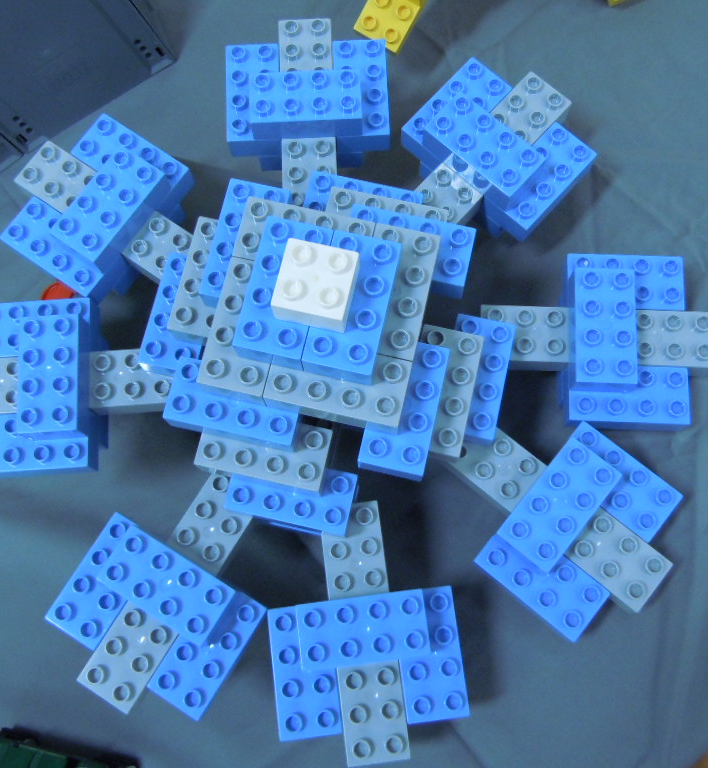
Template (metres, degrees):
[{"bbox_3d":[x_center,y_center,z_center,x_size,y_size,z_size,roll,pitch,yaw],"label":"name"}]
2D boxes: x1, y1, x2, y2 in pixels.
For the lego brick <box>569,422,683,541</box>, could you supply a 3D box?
[{"bbox_3d":[0.138,0.053,0.477,0.064,0.022,0.032,38,80,10],"label":"lego brick"}]

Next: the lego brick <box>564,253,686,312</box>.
[{"bbox_3d":[0.152,-0.055,0.504,0.064,0.023,0.032,2,76,2],"label":"lego brick"}]

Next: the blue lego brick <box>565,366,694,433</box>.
[{"bbox_3d":[0.149,0.007,0.489,0.064,0.022,0.032,2,76,2],"label":"blue lego brick"}]

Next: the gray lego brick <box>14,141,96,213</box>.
[{"bbox_3d":[-0.161,-0.111,0.519,0.064,0.024,0.032,34,79,8],"label":"gray lego brick"}]

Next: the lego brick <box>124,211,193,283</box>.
[{"bbox_3d":[-0.111,-0.077,0.516,0.064,0.022,0.032,34,79,9],"label":"lego brick"}]

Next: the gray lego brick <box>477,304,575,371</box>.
[{"bbox_3d":[0.102,-0.025,0.495,0.064,0.024,0.032,2,76,2],"label":"gray lego brick"}]

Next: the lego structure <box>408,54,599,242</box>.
[{"bbox_3d":[0.074,-0.128,0.524,0.096,0.062,0.128,42,81,10],"label":"lego structure"}]

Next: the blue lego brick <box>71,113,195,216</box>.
[{"bbox_3d":[-0.130,-0.127,0.523,0.064,0.024,0.032,34,79,8],"label":"blue lego brick"}]

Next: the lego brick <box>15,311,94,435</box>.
[{"bbox_3d":[-0.160,-0.004,0.473,0.032,0.024,0.064,-4,76,0],"label":"lego brick"}]

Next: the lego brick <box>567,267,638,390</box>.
[{"bbox_3d":[0.133,-0.029,0.475,0.032,0.024,0.064,2,76,2],"label":"lego brick"}]

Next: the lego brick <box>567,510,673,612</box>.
[{"bbox_3d":[0.130,0.087,0.466,0.064,0.024,0.032,38,80,11],"label":"lego brick"}]

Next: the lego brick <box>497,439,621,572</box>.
[{"bbox_3d":[0.105,0.063,0.457,0.032,0.023,0.064,39,80,10],"label":"lego brick"}]

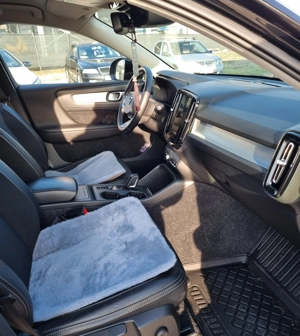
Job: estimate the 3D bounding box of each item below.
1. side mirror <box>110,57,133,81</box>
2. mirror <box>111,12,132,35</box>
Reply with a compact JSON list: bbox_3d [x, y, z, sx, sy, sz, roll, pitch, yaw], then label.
[{"bbox_3d":[-0.165,-0.667,2.038,0.130,0.165,0.230,-19,27,-31],"label":"side mirror"},{"bbox_3d":[-0.097,-0.522,1.086,0.048,0.067,0.235,-14,28,-7],"label":"mirror"}]

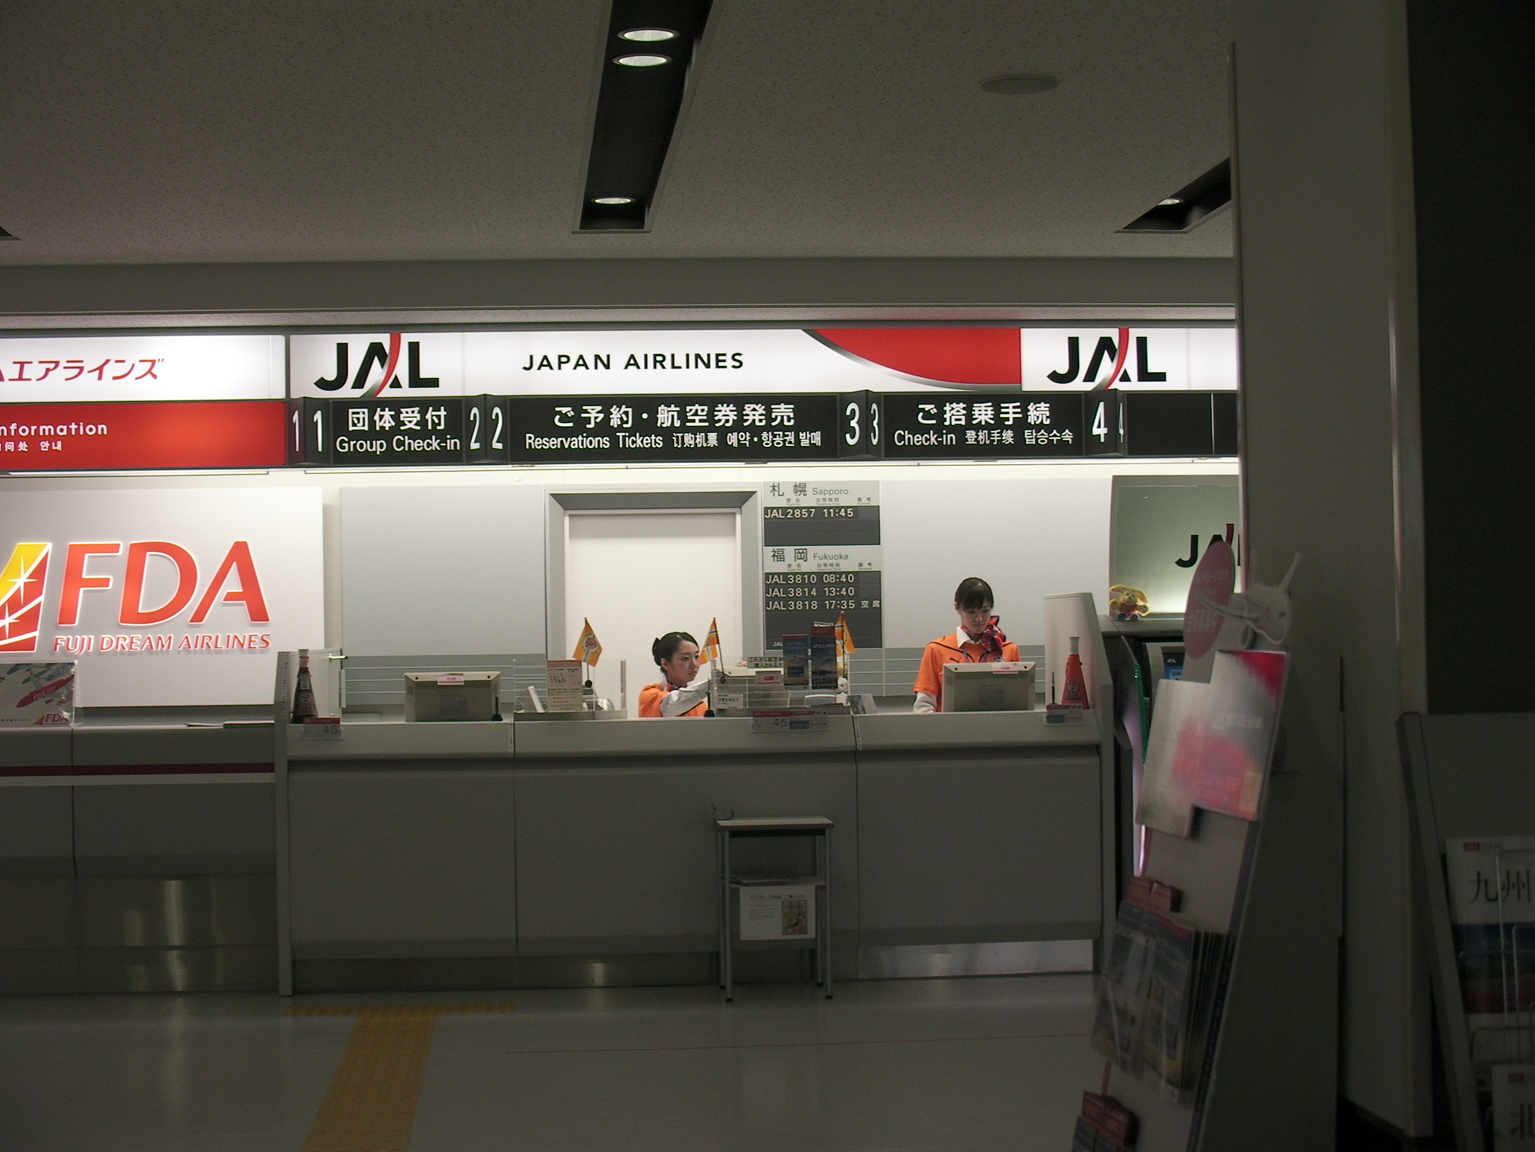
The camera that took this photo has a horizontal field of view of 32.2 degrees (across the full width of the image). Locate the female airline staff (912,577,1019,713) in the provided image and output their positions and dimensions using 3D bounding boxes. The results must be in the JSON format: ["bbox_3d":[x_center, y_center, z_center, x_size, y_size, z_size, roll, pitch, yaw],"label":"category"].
[{"bbox_3d":[0.916,0.830,11.873,0.460,1.644,0.340,-1,-1,-12],"label":"female airline staff"}]

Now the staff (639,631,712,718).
[{"bbox_3d":[-0.388,0.960,11.753,0.380,1.426,0.410,-1,-1,36],"label":"staff"}]

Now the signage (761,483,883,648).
[{"bbox_3d":[0.264,-0.053,13.029,0.585,0.831,0.070,-1,-1,-5],"label":"signage"}]

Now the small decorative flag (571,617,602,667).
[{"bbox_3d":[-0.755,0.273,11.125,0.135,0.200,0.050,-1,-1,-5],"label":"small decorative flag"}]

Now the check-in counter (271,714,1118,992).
[{"bbox_3d":[-0.297,1.125,11.147,3.370,1.080,0.850,-1,-1,-5],"label":"check-in counter"}]

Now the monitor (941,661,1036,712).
[{"bbox_3d":[0.949,0.538,11.428,0.395,0.340,0.180,-1,-1,-5],"label":"monitor"}]

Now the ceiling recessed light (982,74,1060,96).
[{"bbox_3d":[0.688,-1.342,7.280,0.215,0.020,0.215,-1,-1,-5],"label":"ceiling recessed light"}]

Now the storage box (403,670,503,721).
[{"bbox_3d":[-1.329,0.575,11.220,0.405,0.340,0.180,-1,-1,-5],"label":"storage box"}]

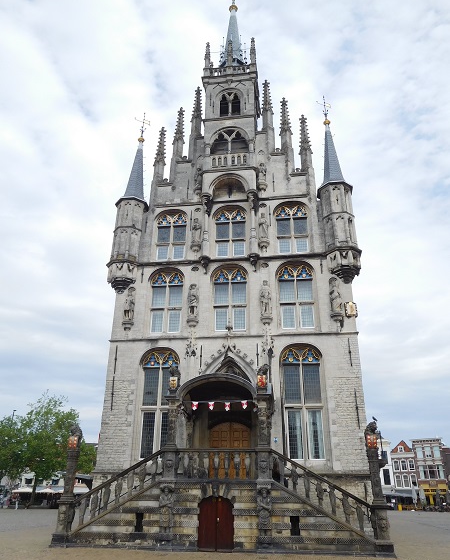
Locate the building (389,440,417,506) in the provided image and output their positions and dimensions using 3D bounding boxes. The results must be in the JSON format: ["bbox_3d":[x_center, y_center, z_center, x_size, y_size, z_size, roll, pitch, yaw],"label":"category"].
[{"bbox_3d":[32.249,34.292,76.182,4.289,10.932,9.000,-13,-30,25],"label":"building"}]

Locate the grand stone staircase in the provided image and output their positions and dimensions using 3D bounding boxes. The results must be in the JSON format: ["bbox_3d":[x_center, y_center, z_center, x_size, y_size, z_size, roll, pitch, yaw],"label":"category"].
[{"bbox_3d":[-0.082,7.904,15.710,10.955,3.041,3.274,-3,-26,7],"label":"grand stone staircase"}]

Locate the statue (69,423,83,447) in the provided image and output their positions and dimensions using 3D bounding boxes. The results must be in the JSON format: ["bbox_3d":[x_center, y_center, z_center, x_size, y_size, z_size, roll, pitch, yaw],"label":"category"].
[{"bbox_3d":[-5.614,5.839,16.238,0.495,0.958,0.500,-3,-26,7],"label":"statue"}]

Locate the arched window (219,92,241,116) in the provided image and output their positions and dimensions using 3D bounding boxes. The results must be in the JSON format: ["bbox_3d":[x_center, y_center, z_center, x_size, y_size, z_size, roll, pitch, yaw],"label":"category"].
[{"bbox_3d":[0.295,-10.796,26.623,1.331,2.072,0.350,-3,-27,7],"label":"arched window"}]

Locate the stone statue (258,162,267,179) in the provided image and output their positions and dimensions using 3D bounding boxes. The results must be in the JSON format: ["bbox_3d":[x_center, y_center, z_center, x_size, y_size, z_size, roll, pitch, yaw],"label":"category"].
[{"bbox_3d":[2.181,-6.327,25.187,0.491,1.290,0.420,-3,-26,7],"label":"stone statue"}]

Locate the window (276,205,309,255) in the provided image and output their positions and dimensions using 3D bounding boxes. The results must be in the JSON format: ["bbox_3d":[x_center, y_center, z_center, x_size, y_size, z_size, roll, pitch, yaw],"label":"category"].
[{"bbox_3d":[3.646,-2.811,23.776,1.766,3.230,0.400,-3,-26,7],"label":"window"}]

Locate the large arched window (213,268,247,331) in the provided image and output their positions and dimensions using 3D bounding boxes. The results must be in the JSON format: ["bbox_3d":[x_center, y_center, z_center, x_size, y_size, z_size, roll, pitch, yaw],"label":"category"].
[{"bbox_3d":[0.262,0.901,21.250,1.702,3.382,0.350,-3,-27,7],"label":"large arched window"}]

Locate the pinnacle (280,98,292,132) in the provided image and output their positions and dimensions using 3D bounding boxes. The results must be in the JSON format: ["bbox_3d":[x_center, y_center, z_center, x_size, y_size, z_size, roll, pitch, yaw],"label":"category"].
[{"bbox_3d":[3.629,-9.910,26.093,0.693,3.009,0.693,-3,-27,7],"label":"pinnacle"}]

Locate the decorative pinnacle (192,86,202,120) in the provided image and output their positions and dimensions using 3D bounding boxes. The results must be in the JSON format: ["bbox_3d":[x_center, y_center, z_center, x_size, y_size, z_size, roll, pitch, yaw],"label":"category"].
[{"bbox_3d":[-1.851,-11.917,29.185,0.676,3.211,0.670,-3,-26,7],"label":"decorative pinnacle"}]

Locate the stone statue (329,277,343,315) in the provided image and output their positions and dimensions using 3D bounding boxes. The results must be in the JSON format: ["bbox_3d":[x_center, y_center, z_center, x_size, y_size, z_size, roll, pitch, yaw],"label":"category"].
[{"bbox_3d":[5.106,0.722,19.966,0.548,1.864,0.550,-3,-26,7],"label":"stone statue"}]

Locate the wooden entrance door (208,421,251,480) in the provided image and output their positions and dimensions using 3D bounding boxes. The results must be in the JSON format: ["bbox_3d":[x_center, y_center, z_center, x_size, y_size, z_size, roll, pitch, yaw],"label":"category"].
[{"bbox_3d":[0.202,7.689,19.491,1.875,2.454,0.200,-3,-26,7],"label":"wooden entrance door"}]

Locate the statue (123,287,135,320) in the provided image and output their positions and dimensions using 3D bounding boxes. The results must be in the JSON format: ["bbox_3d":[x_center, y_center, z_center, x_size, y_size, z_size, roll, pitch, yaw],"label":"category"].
[{"bbox_3d":[-4.754,1.164,21.387,0.591,1.787,0.500,-3,-27,7],"label":"statue"}]

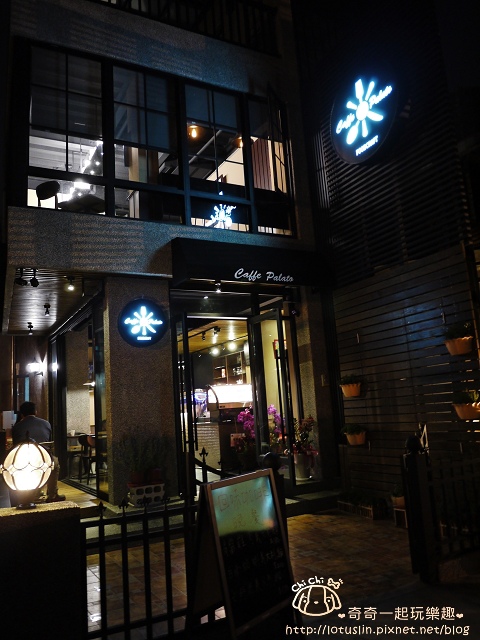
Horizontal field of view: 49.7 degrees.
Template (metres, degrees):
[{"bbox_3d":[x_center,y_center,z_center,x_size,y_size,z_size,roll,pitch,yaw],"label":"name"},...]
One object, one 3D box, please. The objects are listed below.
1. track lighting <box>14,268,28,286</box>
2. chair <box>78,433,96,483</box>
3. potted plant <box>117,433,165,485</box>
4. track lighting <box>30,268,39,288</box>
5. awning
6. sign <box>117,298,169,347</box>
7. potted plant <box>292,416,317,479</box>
[{"bbox_3d":[-2.545,-0.495,6.029,0.160,0.210,0.100,2,-12,-28],"label":"track lighting"},{"bbox_3d":[-2.376,2.285,8.570,0.500,0.770,0.470,2,-12,-28],"label":"chair"},{"bbox_3d":[-1.146,1.603,5.992,0.520,0.570,0.400,2,-12,-28],"label":"potted plant"},{"bbox_3d":[-2.416,-0.489,6.096,0.100,0.230,0.140,2,-12,-28],"label":"track lighting"},{"bbox_3d":[0.220,-0.728,7.115,2.280,0.640,0.500,2,-12,-28],"label":"awning"},{"bbox_3d":[-1.210,0.035,6.490,0.600,0.600,0.120,2,-12,-28],"label":"sign"},{"bbox_3d":[0.890,1.773,7.200,0.370,0.820,0.360,-4,-10,-1],"label":"potted plant"}]

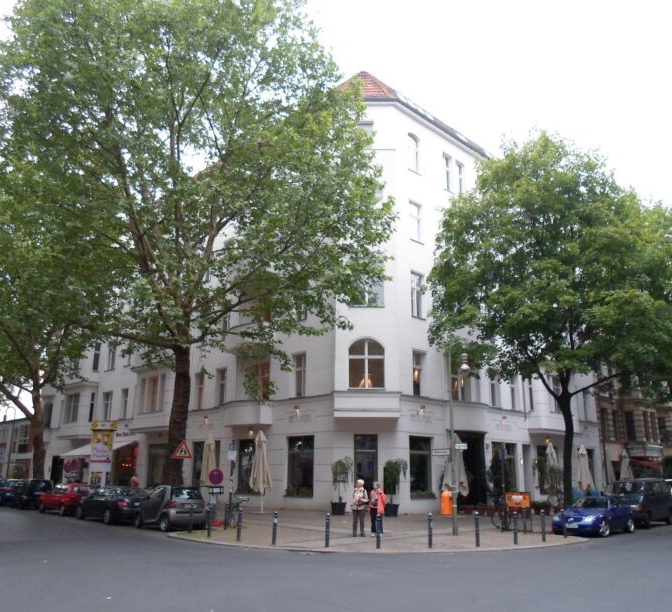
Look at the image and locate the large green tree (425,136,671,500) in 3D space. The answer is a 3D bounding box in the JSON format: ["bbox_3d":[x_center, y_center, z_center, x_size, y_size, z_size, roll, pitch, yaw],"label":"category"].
[{"bbox_3d":[9.516,0.571,24.920,9.700,16.600,9.600,1,-16,0],"label":"large green tree"}]

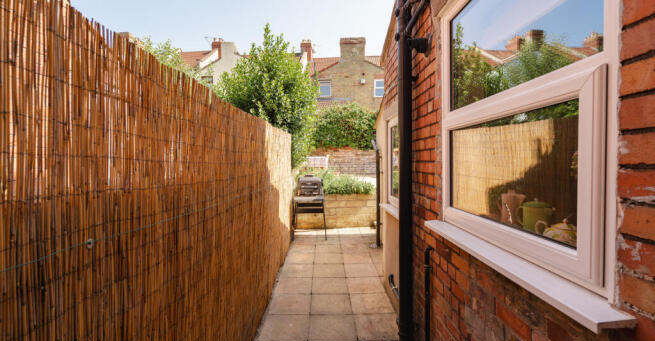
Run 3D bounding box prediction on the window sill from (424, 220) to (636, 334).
[{"bbox_3d":[0.765,0.385,1.360,0.165,0.035,1.250,0,2,-1],"label":"window sill"}]

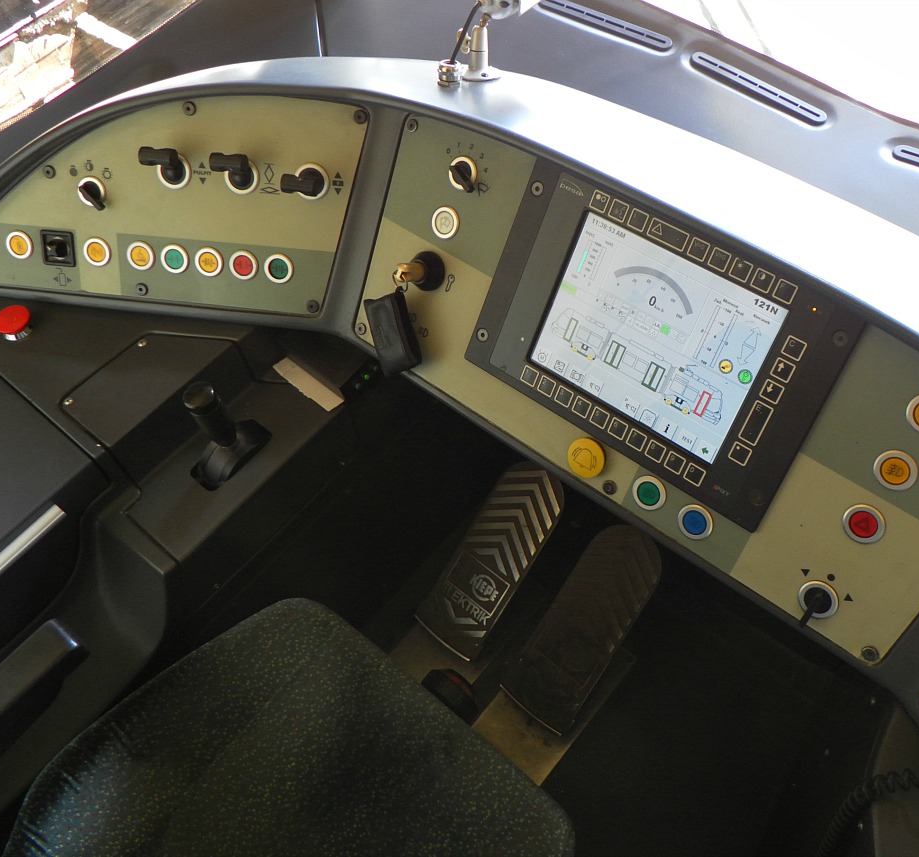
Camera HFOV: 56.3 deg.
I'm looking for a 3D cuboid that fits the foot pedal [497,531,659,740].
[{"bbox_3d":[0.188,0.286,1.260,0.116,0.035,0.300,33,89,26],"label":"foot pedal"}]

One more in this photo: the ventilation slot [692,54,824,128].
[{"bbox_3d":[0.366,-0.418,1.063,0.031,0.015,0.198,-38,59,-19],"label":"ventilation slot"}]

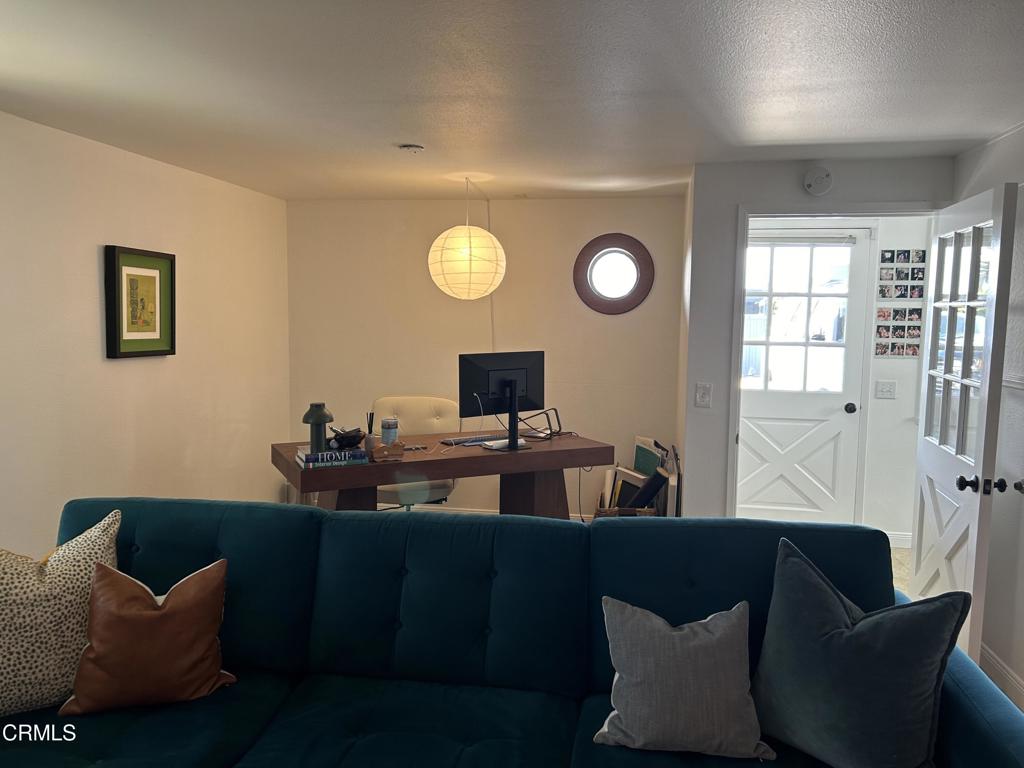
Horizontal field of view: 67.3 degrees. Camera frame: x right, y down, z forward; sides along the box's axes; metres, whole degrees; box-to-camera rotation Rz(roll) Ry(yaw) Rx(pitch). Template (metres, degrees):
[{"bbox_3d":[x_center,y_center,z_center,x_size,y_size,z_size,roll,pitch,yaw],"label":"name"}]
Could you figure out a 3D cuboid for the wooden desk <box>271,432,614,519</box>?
[{"bbox_3d":[-0.400,0.735,4.485,1.789,0.755,0.860,-2,6,-27],"label":"wooden desk"}]

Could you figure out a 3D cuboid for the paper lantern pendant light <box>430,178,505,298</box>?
[{"bbox_3d":[-0.262,-0.857,4.534,0.455,0.701,0.455,1,5,0],"label":"paper lantern pendant light"}]

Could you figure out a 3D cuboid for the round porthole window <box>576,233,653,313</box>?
[{"bbox_3d":[0.694,-0.748,5.208,0.540,0.545,0.060,2,5,10],"label":"round porthole window"}]

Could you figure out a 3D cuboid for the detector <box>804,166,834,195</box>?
[{"bbox_3d":[1.518,-1.002,3.814,0.142,0.142,0.040,2,5,10],"label":"detector"}]

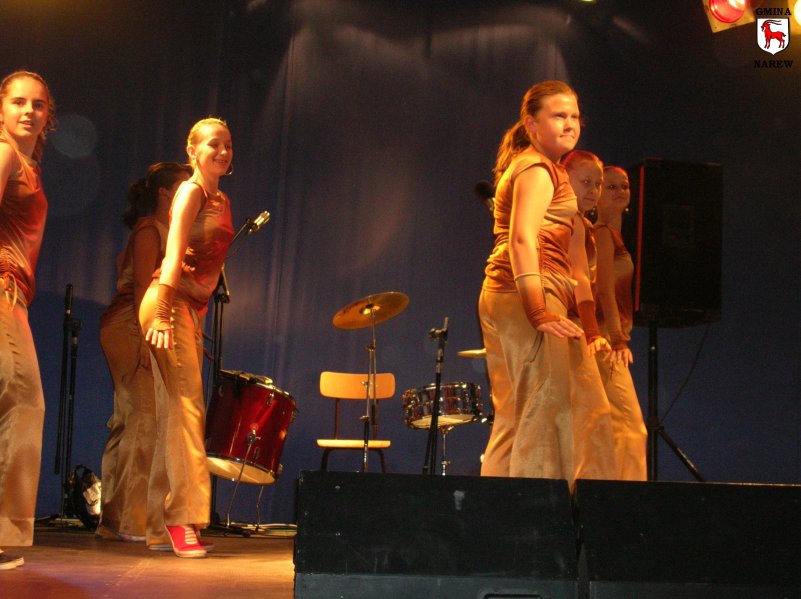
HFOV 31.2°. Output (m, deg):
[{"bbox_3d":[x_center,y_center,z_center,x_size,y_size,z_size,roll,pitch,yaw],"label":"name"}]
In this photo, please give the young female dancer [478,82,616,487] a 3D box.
[{"bbox_3d":[0.431,0.103,4.665,0.380,1.652,0.470,-2,-7,28],"label":"young female dancer"}]

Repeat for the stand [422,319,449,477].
[{"bbox_3d":[0.163,0.614,6.823,0.500,1.060,0.500,1,-6,0],"label":"stand"}]

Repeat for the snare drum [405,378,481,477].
[{"bbox_3d":[0.221,0.806,7.299,0.440,0.740,0.440,1,-6,0],"label":"snare drum"}]

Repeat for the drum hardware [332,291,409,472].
[{"bbox_3d":[-0.161,0.559,7.130,0.500,1.214,0.500,1,-6,0],"label":"drum hardware"}]

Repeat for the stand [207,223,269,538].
[{"bbox_3d":[-0.910,0.370,7.250,0.600,1.620,0.580,1,-6,0],"label":"stand"}]

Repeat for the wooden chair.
[{"bbox_3d":[-0.231,0.788,7.458,0.420,0.822,0.460,1,-6,0],"label":"wooden chair"}]

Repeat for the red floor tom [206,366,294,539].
[{"bbox_3d":[-0.744,0.754,7.108,0.460,0.740,0.460,10,-16,1],"label":"red floor tom"}]

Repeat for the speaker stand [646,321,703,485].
[{"bbox_3d":[1.326,0.673,7.373,0.900,1.114,0.900,1,-6,0],"label":"speaker stand"}]

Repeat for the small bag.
[{"bbox_3d":[-1.525,0.954,6.985,0.250,0.330,0.170,3,-6,-17],"label":"small bag"}]

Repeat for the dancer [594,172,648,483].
[{"bbox_3d":[0.924,0.255,6.058,0.360,1.658,0.450,-2,-7,28],"label":"dancer"}]

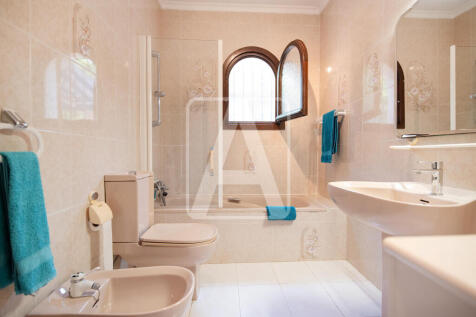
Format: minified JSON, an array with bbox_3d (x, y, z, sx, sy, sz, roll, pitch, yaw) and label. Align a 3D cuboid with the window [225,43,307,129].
[{"bbox_3d":[0.232,-0.783,2.417,0.769,0.936,0.614,0,1,-3],"label":"window"}]

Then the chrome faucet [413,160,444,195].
[{"bbox_3d":[0.855,0.087,1.070,0.130,0.153,0.045,0,0,-2],"label":"chrome faucet"}]

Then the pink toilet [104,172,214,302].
[{"bbox_3d":[-0.468,0.510,1.588,0.655,0.829,0.355,0,1,-3],"label":"pink toilet"}]

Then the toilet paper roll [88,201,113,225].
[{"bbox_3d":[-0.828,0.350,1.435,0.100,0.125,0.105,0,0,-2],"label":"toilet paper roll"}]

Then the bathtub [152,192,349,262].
[{"bbox_3d":[0.059,0.664,2.400,1.796,0.483,0.669,0,1,-3],"label":"bathtub"}]

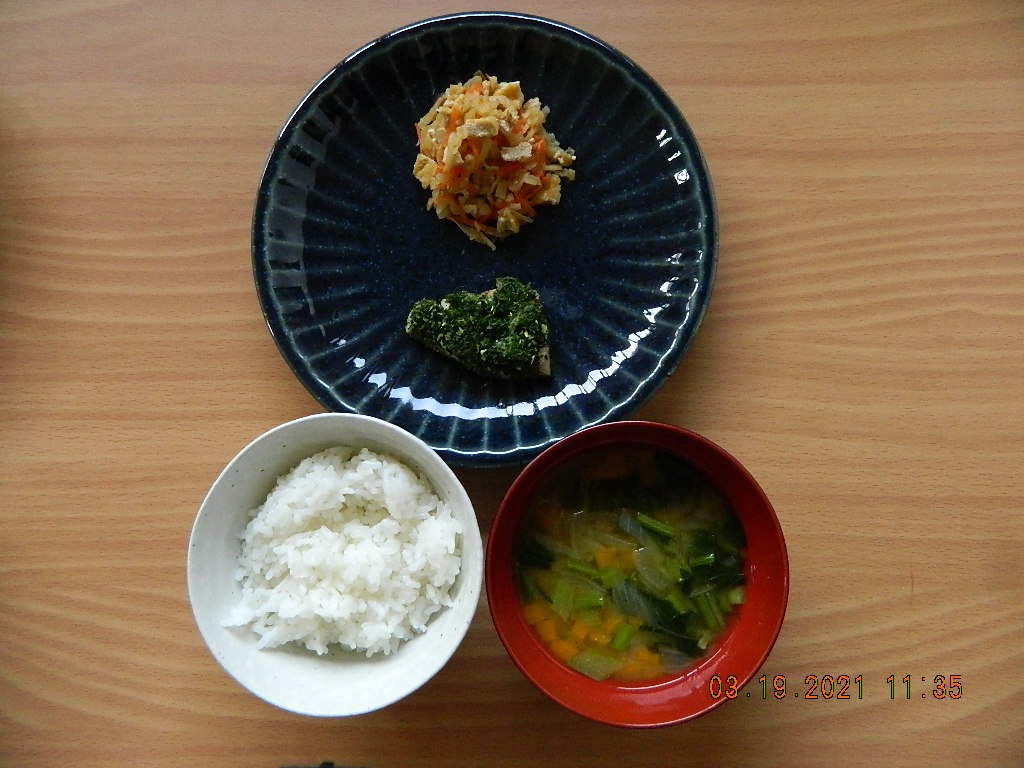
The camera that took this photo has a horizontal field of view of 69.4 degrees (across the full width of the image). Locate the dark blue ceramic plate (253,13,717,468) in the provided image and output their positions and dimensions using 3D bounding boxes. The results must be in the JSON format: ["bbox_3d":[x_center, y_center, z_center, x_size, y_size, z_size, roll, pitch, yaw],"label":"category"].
[{"bbox_3d":[-0.013,-0.069,0.360,0.219,0.029,0.219,0,84,2],"label":"dark blue ceramic plate"}]

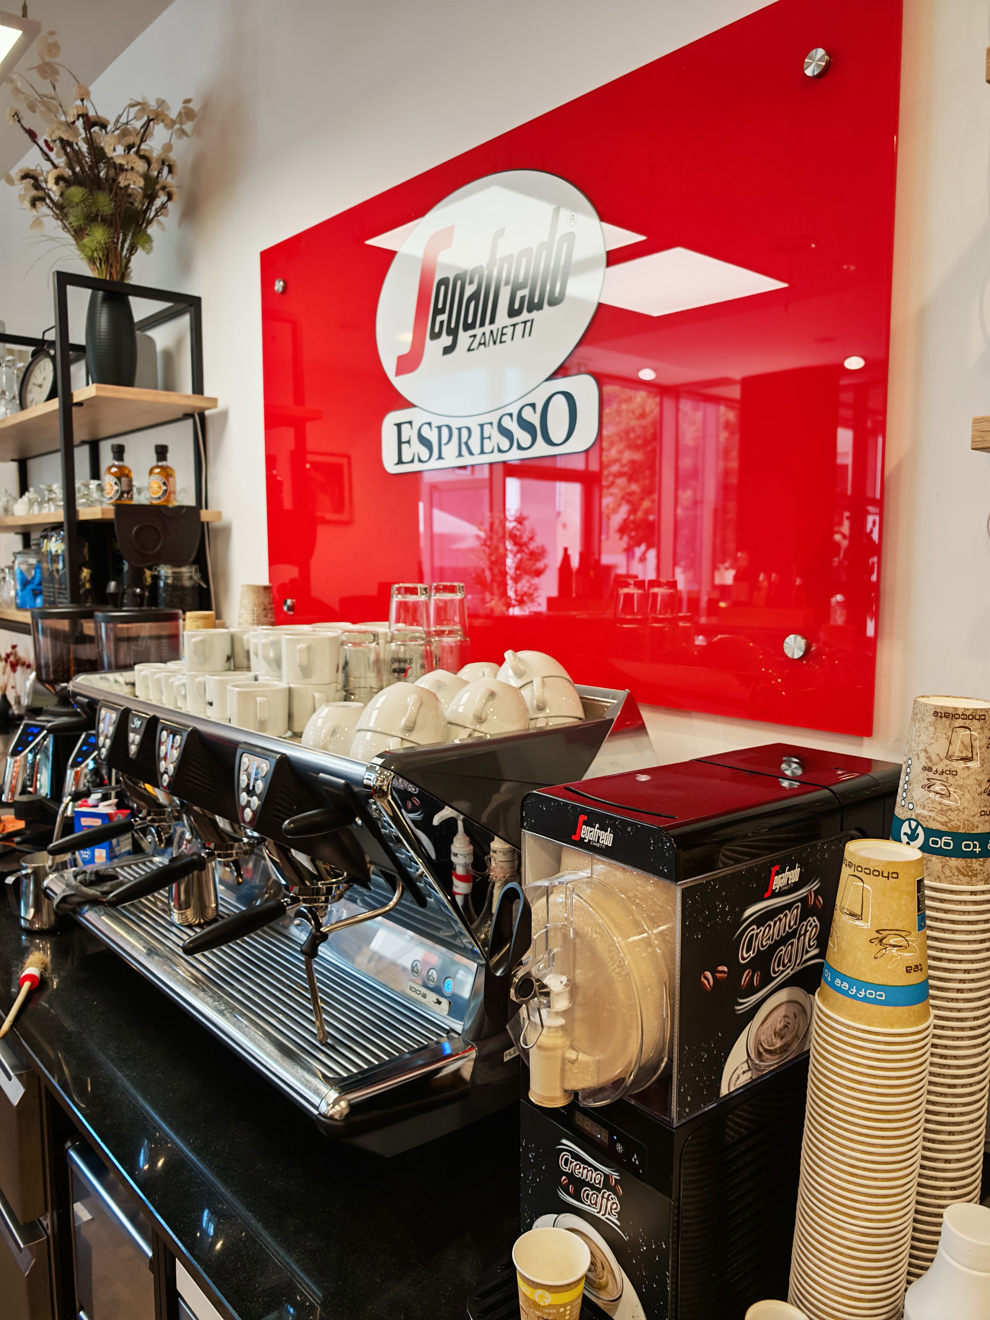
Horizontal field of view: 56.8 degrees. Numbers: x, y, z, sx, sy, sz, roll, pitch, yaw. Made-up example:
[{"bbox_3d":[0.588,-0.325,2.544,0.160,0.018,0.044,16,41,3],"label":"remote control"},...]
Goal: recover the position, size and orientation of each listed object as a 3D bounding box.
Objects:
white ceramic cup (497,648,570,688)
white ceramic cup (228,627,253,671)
[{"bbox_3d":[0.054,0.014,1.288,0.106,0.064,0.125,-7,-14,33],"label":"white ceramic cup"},{"bbox_3d":[-0.471,-0.024,1.760,0.086,0.072,0.112,0,6,-3],"label":"white ceramic cup"}]

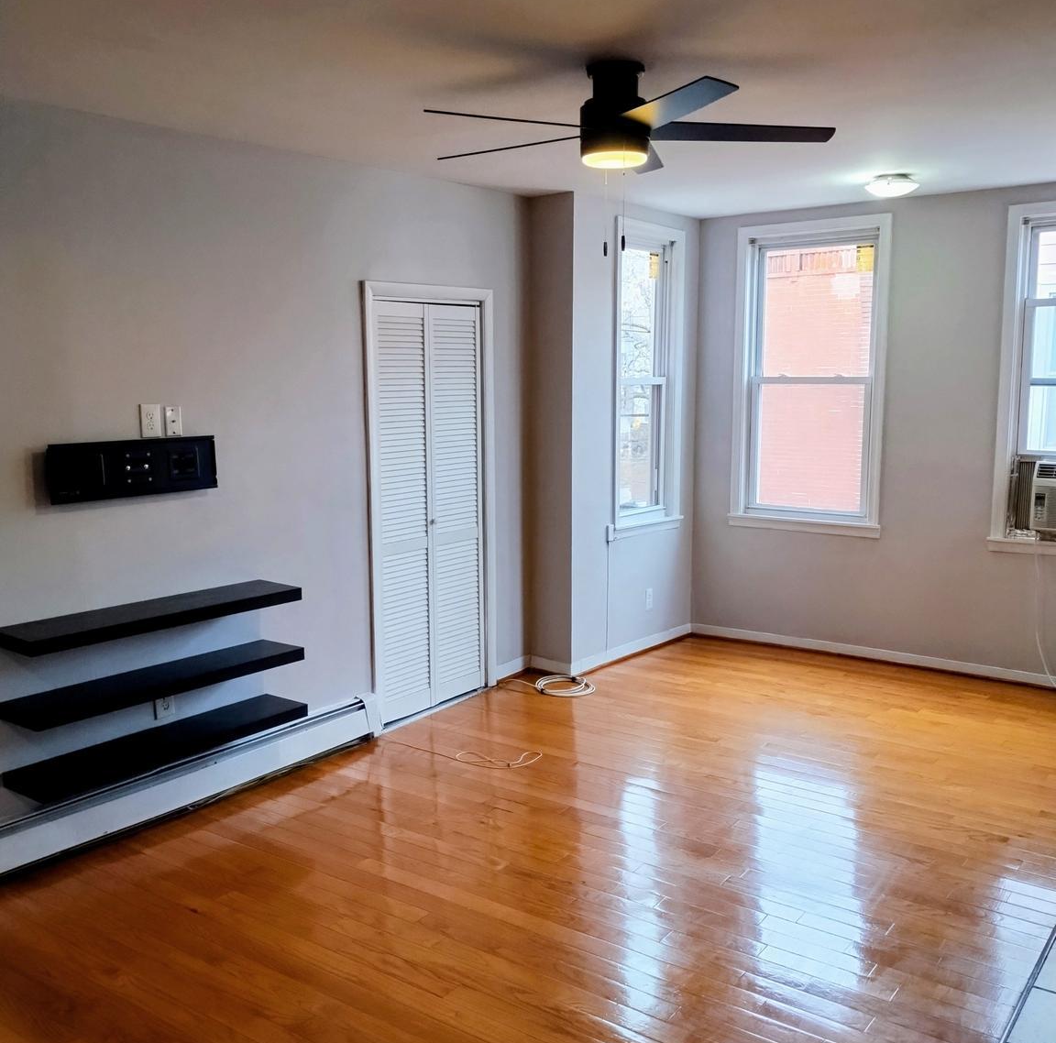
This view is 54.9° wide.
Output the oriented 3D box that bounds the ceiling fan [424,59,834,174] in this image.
[{"bbox_3d":[0.227,-1.225,3.056,1.250,0.300,1.290,-7,11,-36],"label":"ceiling fan"}]

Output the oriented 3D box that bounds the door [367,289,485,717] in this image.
[{"bbox_3d":[-0.474,-0.058,5.132,0.045,2.015,0.755,7,11,38],"label":"door"}]

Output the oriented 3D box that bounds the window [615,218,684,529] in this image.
[{"bbox_3d":[0.691,-0.854,5.997,0.130,1.750,0.720,7,11,41],"label":"window"}]

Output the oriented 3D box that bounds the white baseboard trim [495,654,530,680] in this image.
[{"bbox_3d":[-0.088,0.820,5.708,0.016,0.085,0.300,7,11,38],"label":"white baseboard trim"}]

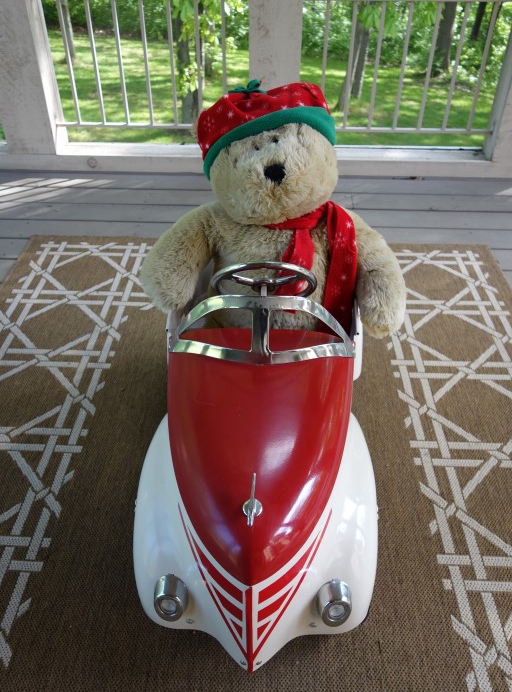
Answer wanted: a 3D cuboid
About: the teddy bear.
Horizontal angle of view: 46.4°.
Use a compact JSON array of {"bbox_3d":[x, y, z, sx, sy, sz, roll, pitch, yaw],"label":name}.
[{"bbox_3d":[0.036,-0.212,1.182,0.550,0.540,0.390,1,38,1],"label":"teddy bear"}]

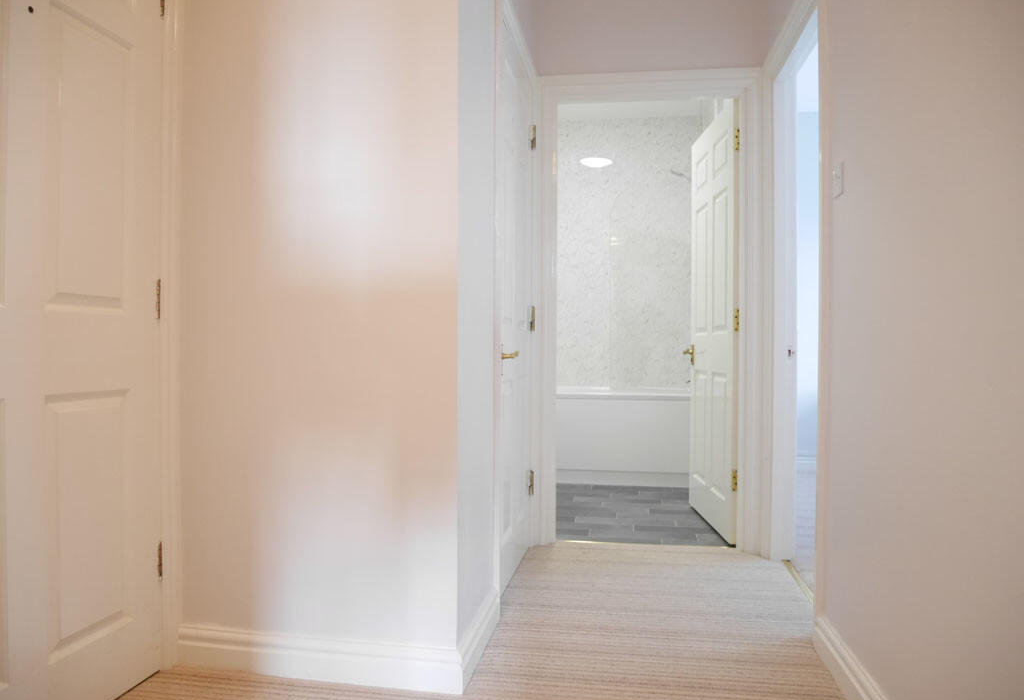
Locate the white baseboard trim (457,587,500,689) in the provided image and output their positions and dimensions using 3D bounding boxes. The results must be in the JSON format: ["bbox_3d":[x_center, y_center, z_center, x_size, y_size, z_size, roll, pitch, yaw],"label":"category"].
[{"bbox_3d":[-0.091,0.840,2.107,0.020,0.104,0.530,0,0,9],"label":"white baseboard trim"}]

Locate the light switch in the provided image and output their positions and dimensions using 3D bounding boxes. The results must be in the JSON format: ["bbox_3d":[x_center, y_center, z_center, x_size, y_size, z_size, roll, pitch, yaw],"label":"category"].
[{"bbox_3d":[0.909,-0.475,1.987,0.012,0.086,0.086,0,0,9],"label":"light switch"}]

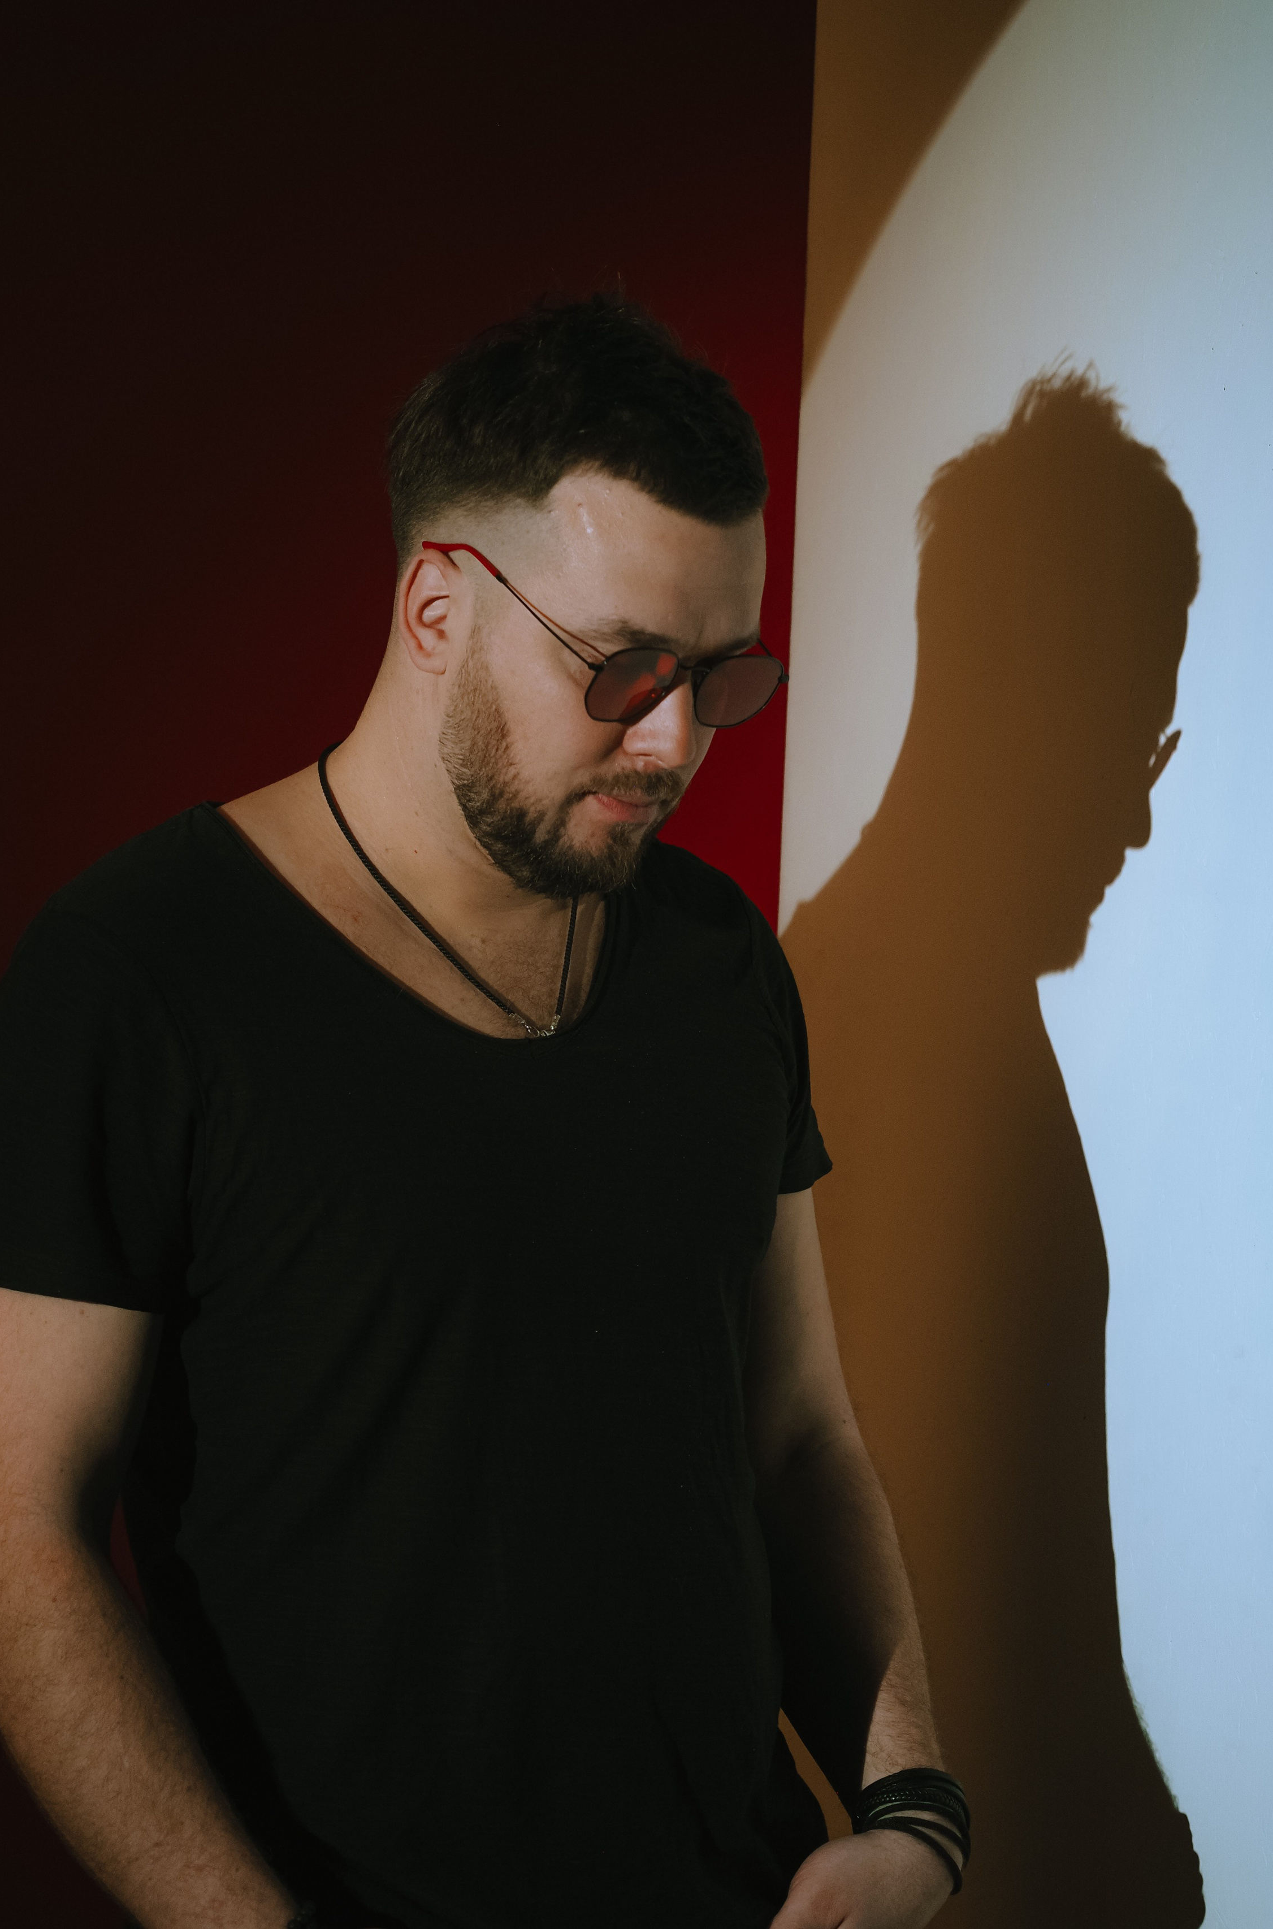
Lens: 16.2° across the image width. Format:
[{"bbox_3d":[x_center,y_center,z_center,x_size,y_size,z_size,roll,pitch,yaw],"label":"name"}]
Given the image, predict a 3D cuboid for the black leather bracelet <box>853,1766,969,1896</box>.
[{"bbox_3d":[0.136,0.434,2.230,0.065,0.045,0.060,5,-24,2],"label":"black leather bracelet"}]

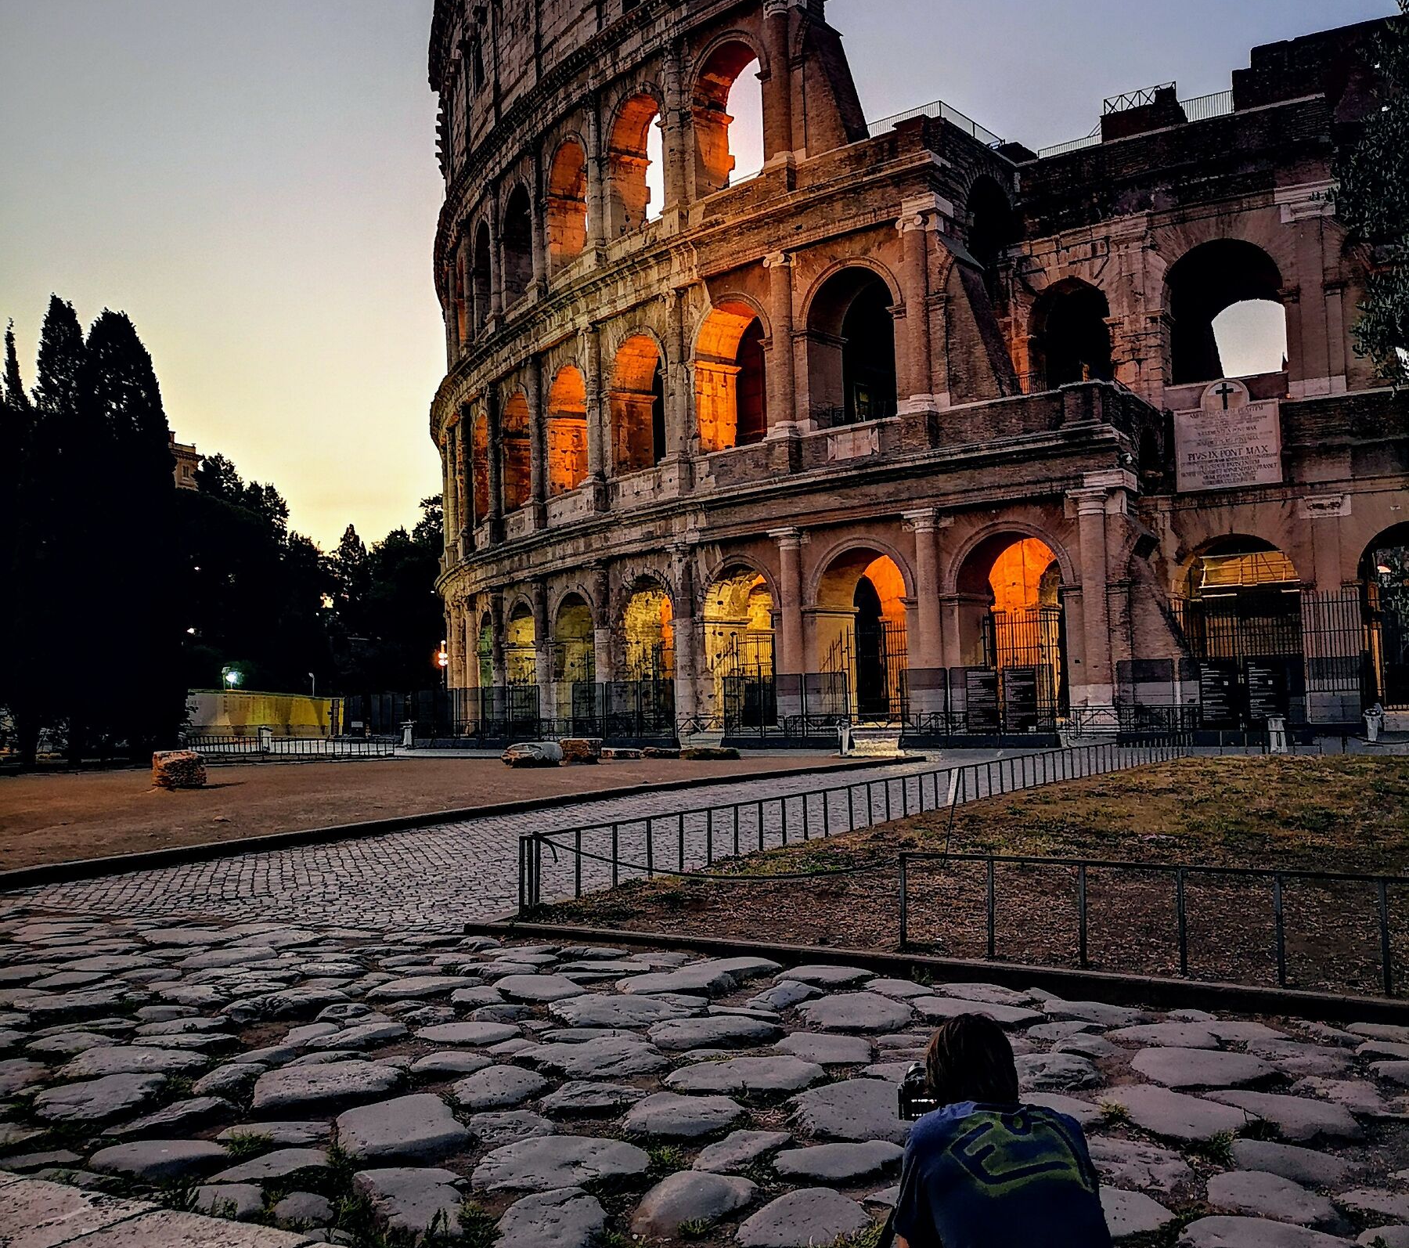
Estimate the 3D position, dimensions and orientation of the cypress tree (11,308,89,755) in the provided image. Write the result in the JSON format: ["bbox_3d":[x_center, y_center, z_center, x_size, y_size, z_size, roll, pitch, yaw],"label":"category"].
[{"bbox_3d":[-20.961,-3.008,46.922,3.100,15.000,3.100,1,-5,-24],"label":"cypress tree"}]

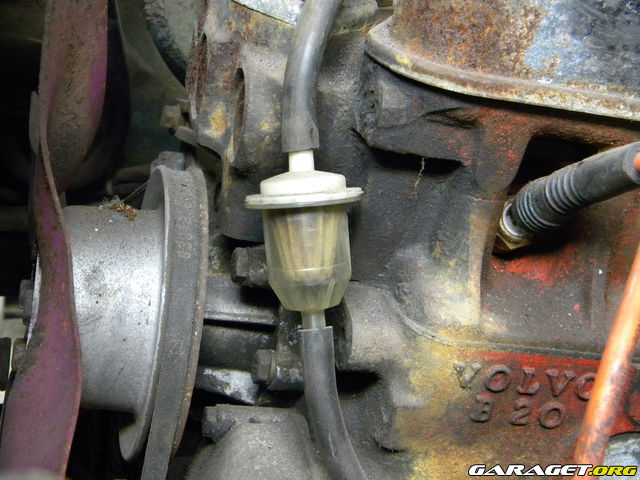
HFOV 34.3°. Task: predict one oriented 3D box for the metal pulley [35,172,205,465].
[{"bbox_3d":[-0.089,0.029,0.429,0.061,0.124,0.124,7,22,-16],"label":"metal pulley"}]

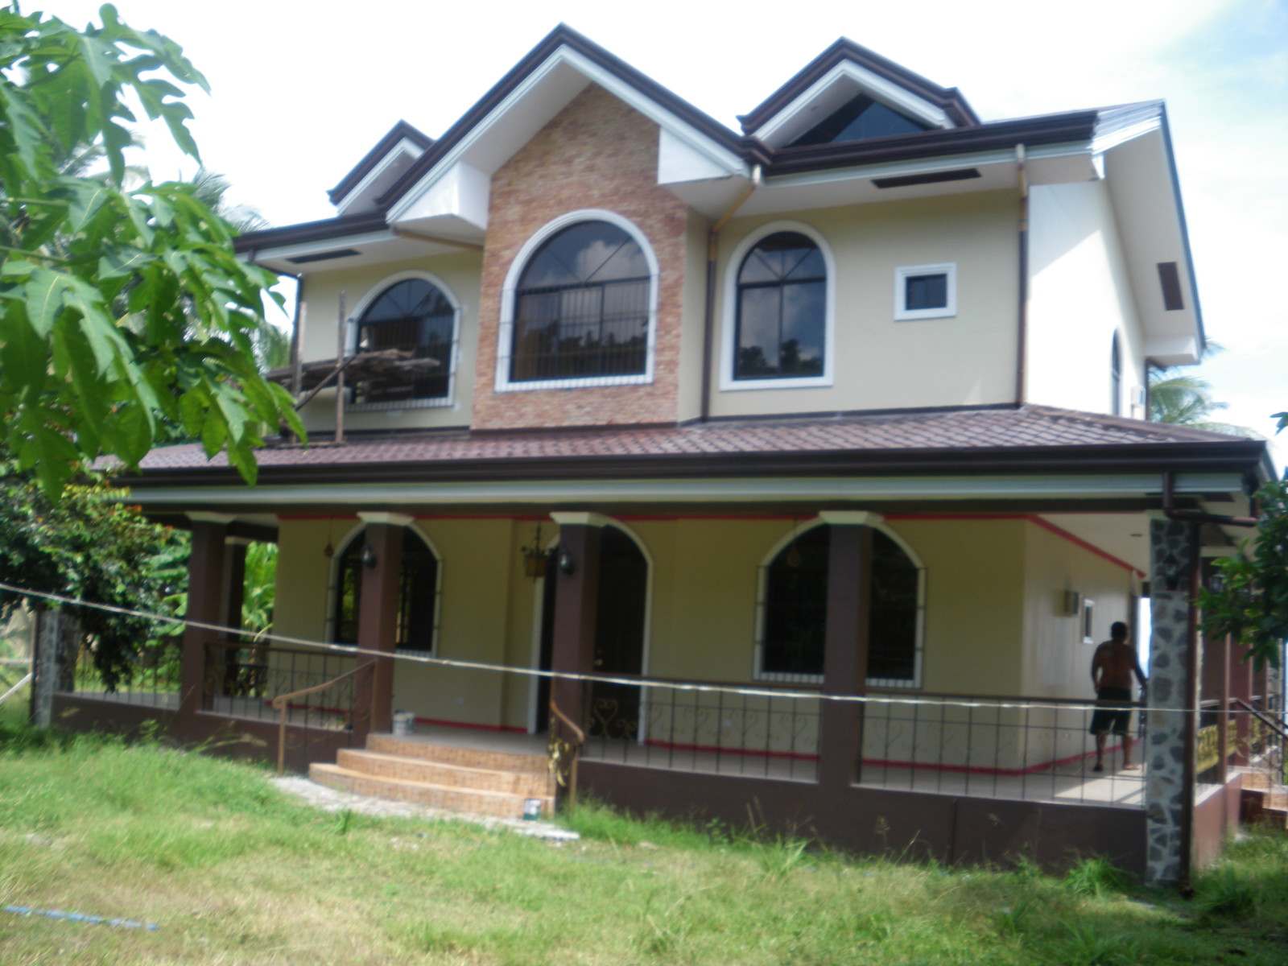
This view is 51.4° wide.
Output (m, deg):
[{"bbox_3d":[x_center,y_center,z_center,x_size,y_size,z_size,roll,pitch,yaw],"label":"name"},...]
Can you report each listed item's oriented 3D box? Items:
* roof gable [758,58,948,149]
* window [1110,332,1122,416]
[{"bbox_3d":[2.481,-4.156,15.065,2.331,0.966,1.054,-1,-8,29],"label":"roof gable"},{"bbox_3d":[6.843,-1.443,19.475,0.146,1.630,1.086,-1,-8,29],"label":"window"}]

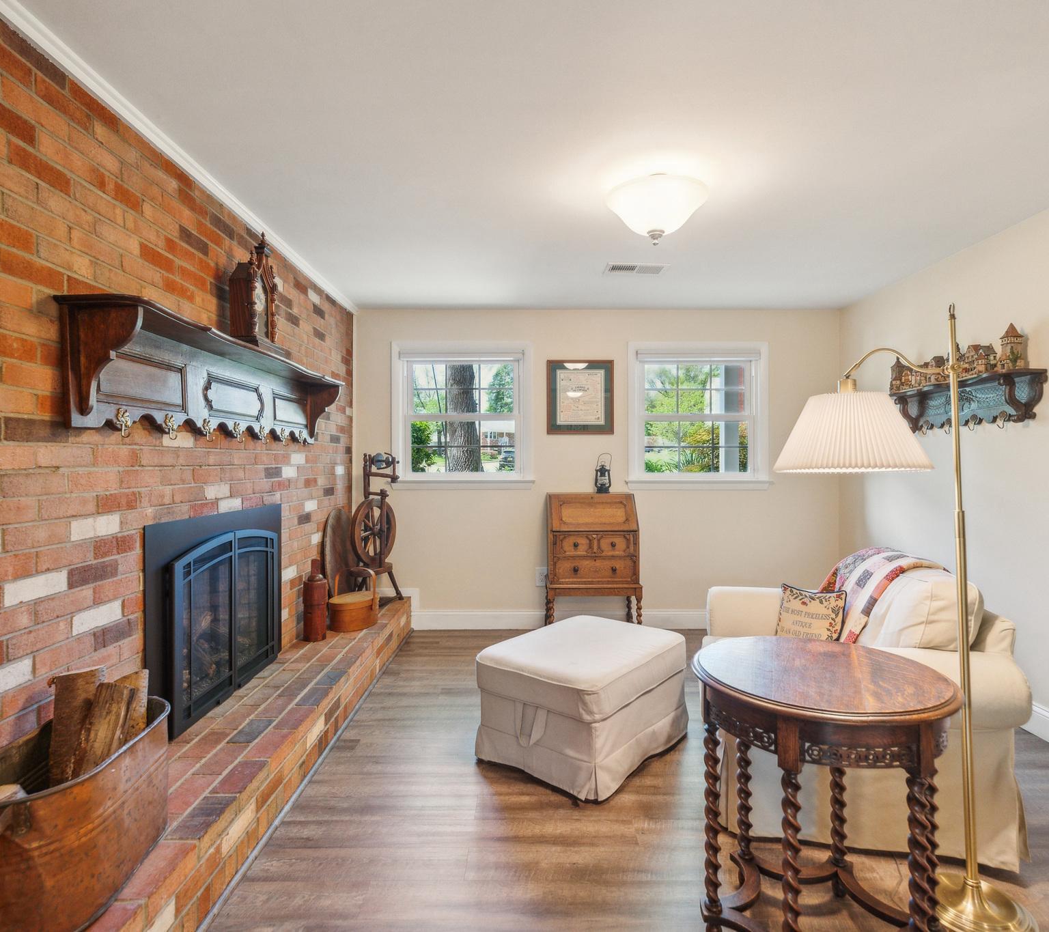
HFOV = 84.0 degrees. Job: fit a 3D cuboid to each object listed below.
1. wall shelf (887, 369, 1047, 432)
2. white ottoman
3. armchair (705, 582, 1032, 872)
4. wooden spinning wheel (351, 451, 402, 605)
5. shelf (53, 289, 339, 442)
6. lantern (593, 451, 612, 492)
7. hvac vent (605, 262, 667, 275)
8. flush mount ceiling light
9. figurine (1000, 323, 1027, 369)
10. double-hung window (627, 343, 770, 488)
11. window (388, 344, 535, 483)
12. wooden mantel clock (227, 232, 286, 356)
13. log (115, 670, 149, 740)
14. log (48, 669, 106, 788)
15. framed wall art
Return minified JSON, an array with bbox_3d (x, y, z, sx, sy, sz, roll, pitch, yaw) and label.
[{"bbox_3d":[2.227,-0.303,3.034,0.161,0.252,0.946,0,0,1],"label":"wall shelf"},{"bbox_3d":[0.285,1.029,2.638,0.610,0.440,0.820,0,1,39],"label":"white ottoman"},{"bbox_3d":[1.215,0.811,2.366,0.880,0.880,1.040,0,0,14],"label":"armchair"},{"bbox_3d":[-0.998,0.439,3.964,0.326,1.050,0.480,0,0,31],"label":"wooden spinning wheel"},{"bbox_3d":[-1.146,-0.282,2.493,0.231,0.371,1.840,0,0,1],"label":"shelf"},{"bbox_3d":[0.574,0.052,4.240,0.130,0.297,0.100,0,0,0],"label":"lantern"},{"bbox_3d":[0.645,-1.129,3.352,0.344,0.015,0.203,0,0,1],"label":"hvac vent"},{"bbox_3d":[0.556,-1.052,2.432,0.435,0.246,0.435,0,0,0],"label":"flush mount ceiling light"},{"bbox_3d":[2.224,-0.536,2.651,0.089,0.225,0.093,0,0,1],"label":"figurine"},{"bbox_3d":[1.300,-0.380,4.357,1.060,1.080,0.120,0,0,0],"label":"double-hung window"},{"bbox_3d":[-0.470,-0.383,4.357,1.060,1.080,0.120,0,0,0],"label":"window"},{"bbox_3d":[-1.189,-0.758,2.614,0.129,0.578,0.289,0,0,1],"label":"wooden mantel clock"},{"bbox_3d":[-1.075,0.773,1.574,0.105,0.394,0.086,3,-18,-33],"label":"log"},{"bbox_3d":[-1.123,0.730,1.450,0.115,0.420,0.100,5,-17,-38],"label":"log"},{"bbox_3d":[0.416,-0.515,4.351,0.498,0.555,0.030,0,0,0],"label":"framed wall art"}]

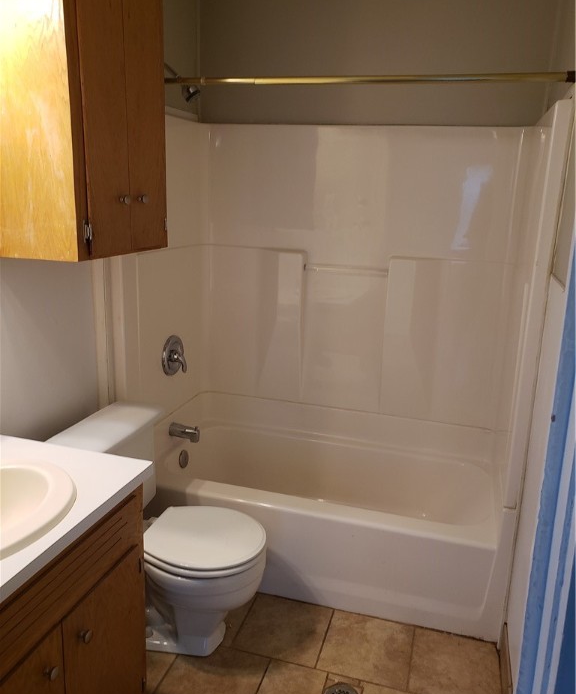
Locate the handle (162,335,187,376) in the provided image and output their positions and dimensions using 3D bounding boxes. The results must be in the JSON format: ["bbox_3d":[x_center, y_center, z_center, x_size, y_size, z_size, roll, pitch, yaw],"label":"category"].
[{"bbox_3d":[-0.473,0.040,2.507,0.068,0.172,0.172,6,15,15],"label":"handle"}]

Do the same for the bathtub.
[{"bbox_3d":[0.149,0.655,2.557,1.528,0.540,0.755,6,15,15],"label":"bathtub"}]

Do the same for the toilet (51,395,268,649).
[{"bbox_3d":[-0.433,0.665,2.027,0.720,0.740,0.475,6,15,15],"label":"toilet"}]

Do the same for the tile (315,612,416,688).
[{"bbox_3d":[0.282,1.070,2.049,0.306,0.010,0.307,6,15,15],"label":"tile"}]

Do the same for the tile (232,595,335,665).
[{"bbox_3d":[-0.014,1.040,2.131,0.306,0.010,0.304,6,15,15],"label":"tile"}]

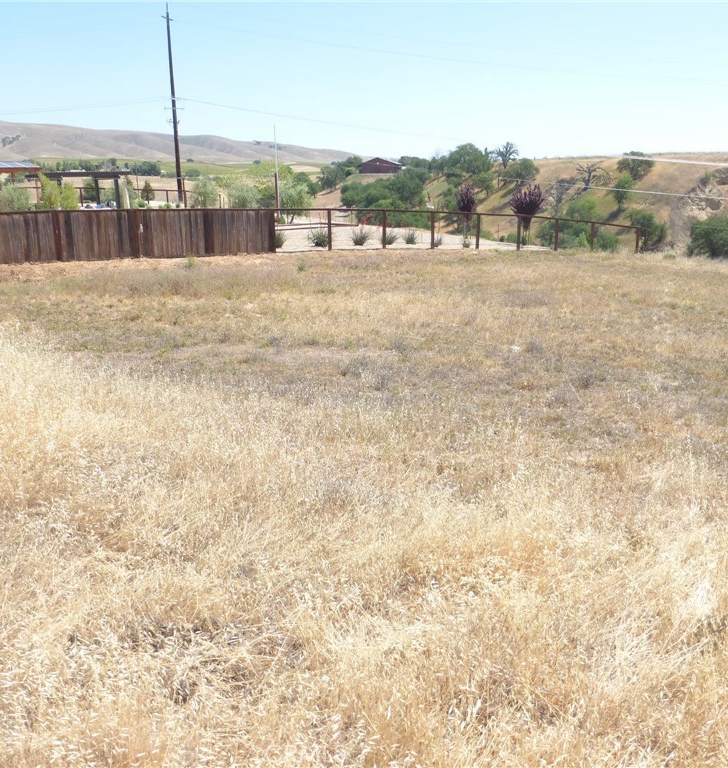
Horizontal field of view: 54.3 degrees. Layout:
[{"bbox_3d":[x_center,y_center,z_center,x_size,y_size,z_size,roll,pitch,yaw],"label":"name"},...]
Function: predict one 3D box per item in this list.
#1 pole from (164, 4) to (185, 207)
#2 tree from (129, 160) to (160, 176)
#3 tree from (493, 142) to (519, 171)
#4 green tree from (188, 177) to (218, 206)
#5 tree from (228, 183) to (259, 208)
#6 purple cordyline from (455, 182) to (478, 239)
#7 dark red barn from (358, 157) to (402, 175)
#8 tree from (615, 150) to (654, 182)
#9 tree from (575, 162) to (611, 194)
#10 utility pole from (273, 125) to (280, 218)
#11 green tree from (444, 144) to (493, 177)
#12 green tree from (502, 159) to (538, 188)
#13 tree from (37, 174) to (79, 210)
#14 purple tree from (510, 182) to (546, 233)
[{"bbox_3d":[-14.786,-21.468,55.253,1.300,14.700,0.500,0,16,0],"label":"pole"},{"bbox_3d":[-100.604,-98.760,325.417,15.320,7.020,11.000,0,16,0],"label":"tree"},{"bbox_3d":[36.336,-58.057,181.045,6.960,6.680,6.200,0,16,0],"label":"tree"},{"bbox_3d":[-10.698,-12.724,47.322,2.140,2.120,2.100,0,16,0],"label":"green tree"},{"bbox_3d":[-7.872,-11.792,46.000,2.073,2.465,2.073,-3,15,-9],"label":"tree"},{"bbox_3d":[5.630,-9.503,39.000,1.099,3.055,1.099,1,15,8],"label":"purple cordyline"},{"bbox_3d":[5.444,-72.001,234.257,15.180,5.210,16.000,2,16,8],"label":"dark red barn"},{"bbox_3d":[65.808,-52.942,172.095,9.630,6.950,8.500,0,16,0],"label":"tree"},{"bbox_3d":[48.275,-43.415,150.000,7.606,6.596,6.085,4,16,17],"label":"tree"},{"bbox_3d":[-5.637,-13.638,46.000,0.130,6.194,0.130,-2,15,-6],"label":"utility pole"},{"bbox_3d":[25.021,-53.754,170.000,11.493,7.942,10.918,1,15,8],"label":"green tree"},{"bbox_3d":[36.974,-49.951,167.742,8.870,6.340,8.000,0,16,0],"label":"green tree"},{"bbox_3d":[-13.801,-8.216,31.969,1.950,2.380,1.800,0,16,0],"label":"tree"},{"bbox_3d":[8.457,-8.817,36.500,1.748,3.009,1.748,3,16,12],"label":"purple tree"}]

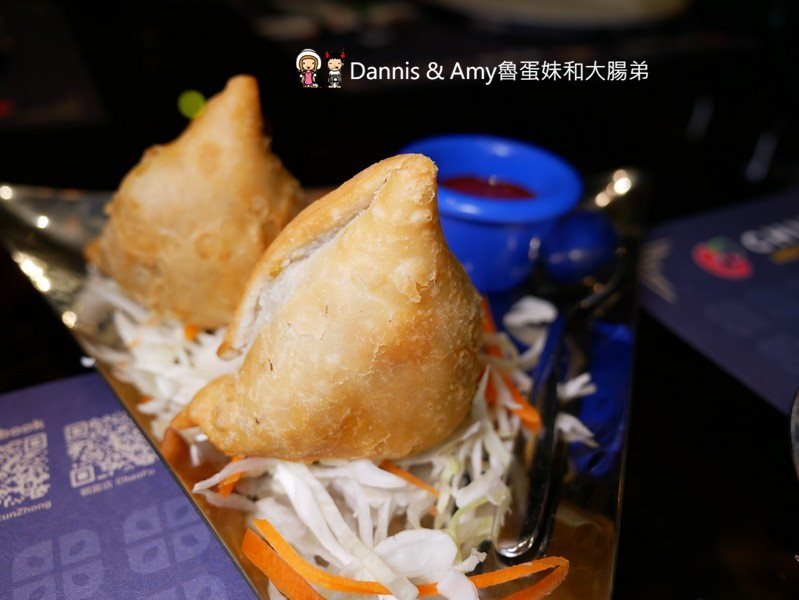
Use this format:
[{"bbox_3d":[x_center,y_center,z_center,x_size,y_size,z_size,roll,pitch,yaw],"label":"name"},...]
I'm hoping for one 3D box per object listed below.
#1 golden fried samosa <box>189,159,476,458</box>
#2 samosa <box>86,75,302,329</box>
[{"bbox_3d":[-0.011,-0.004,0.170,0.085,0.073,0.067,1,35,-9],"label":"golden fried samosa"},{"bbox_3d":[-0.070,-0.041,0.210,0.076,0.075,0.064,7,35,0],"label":"samosa"}]

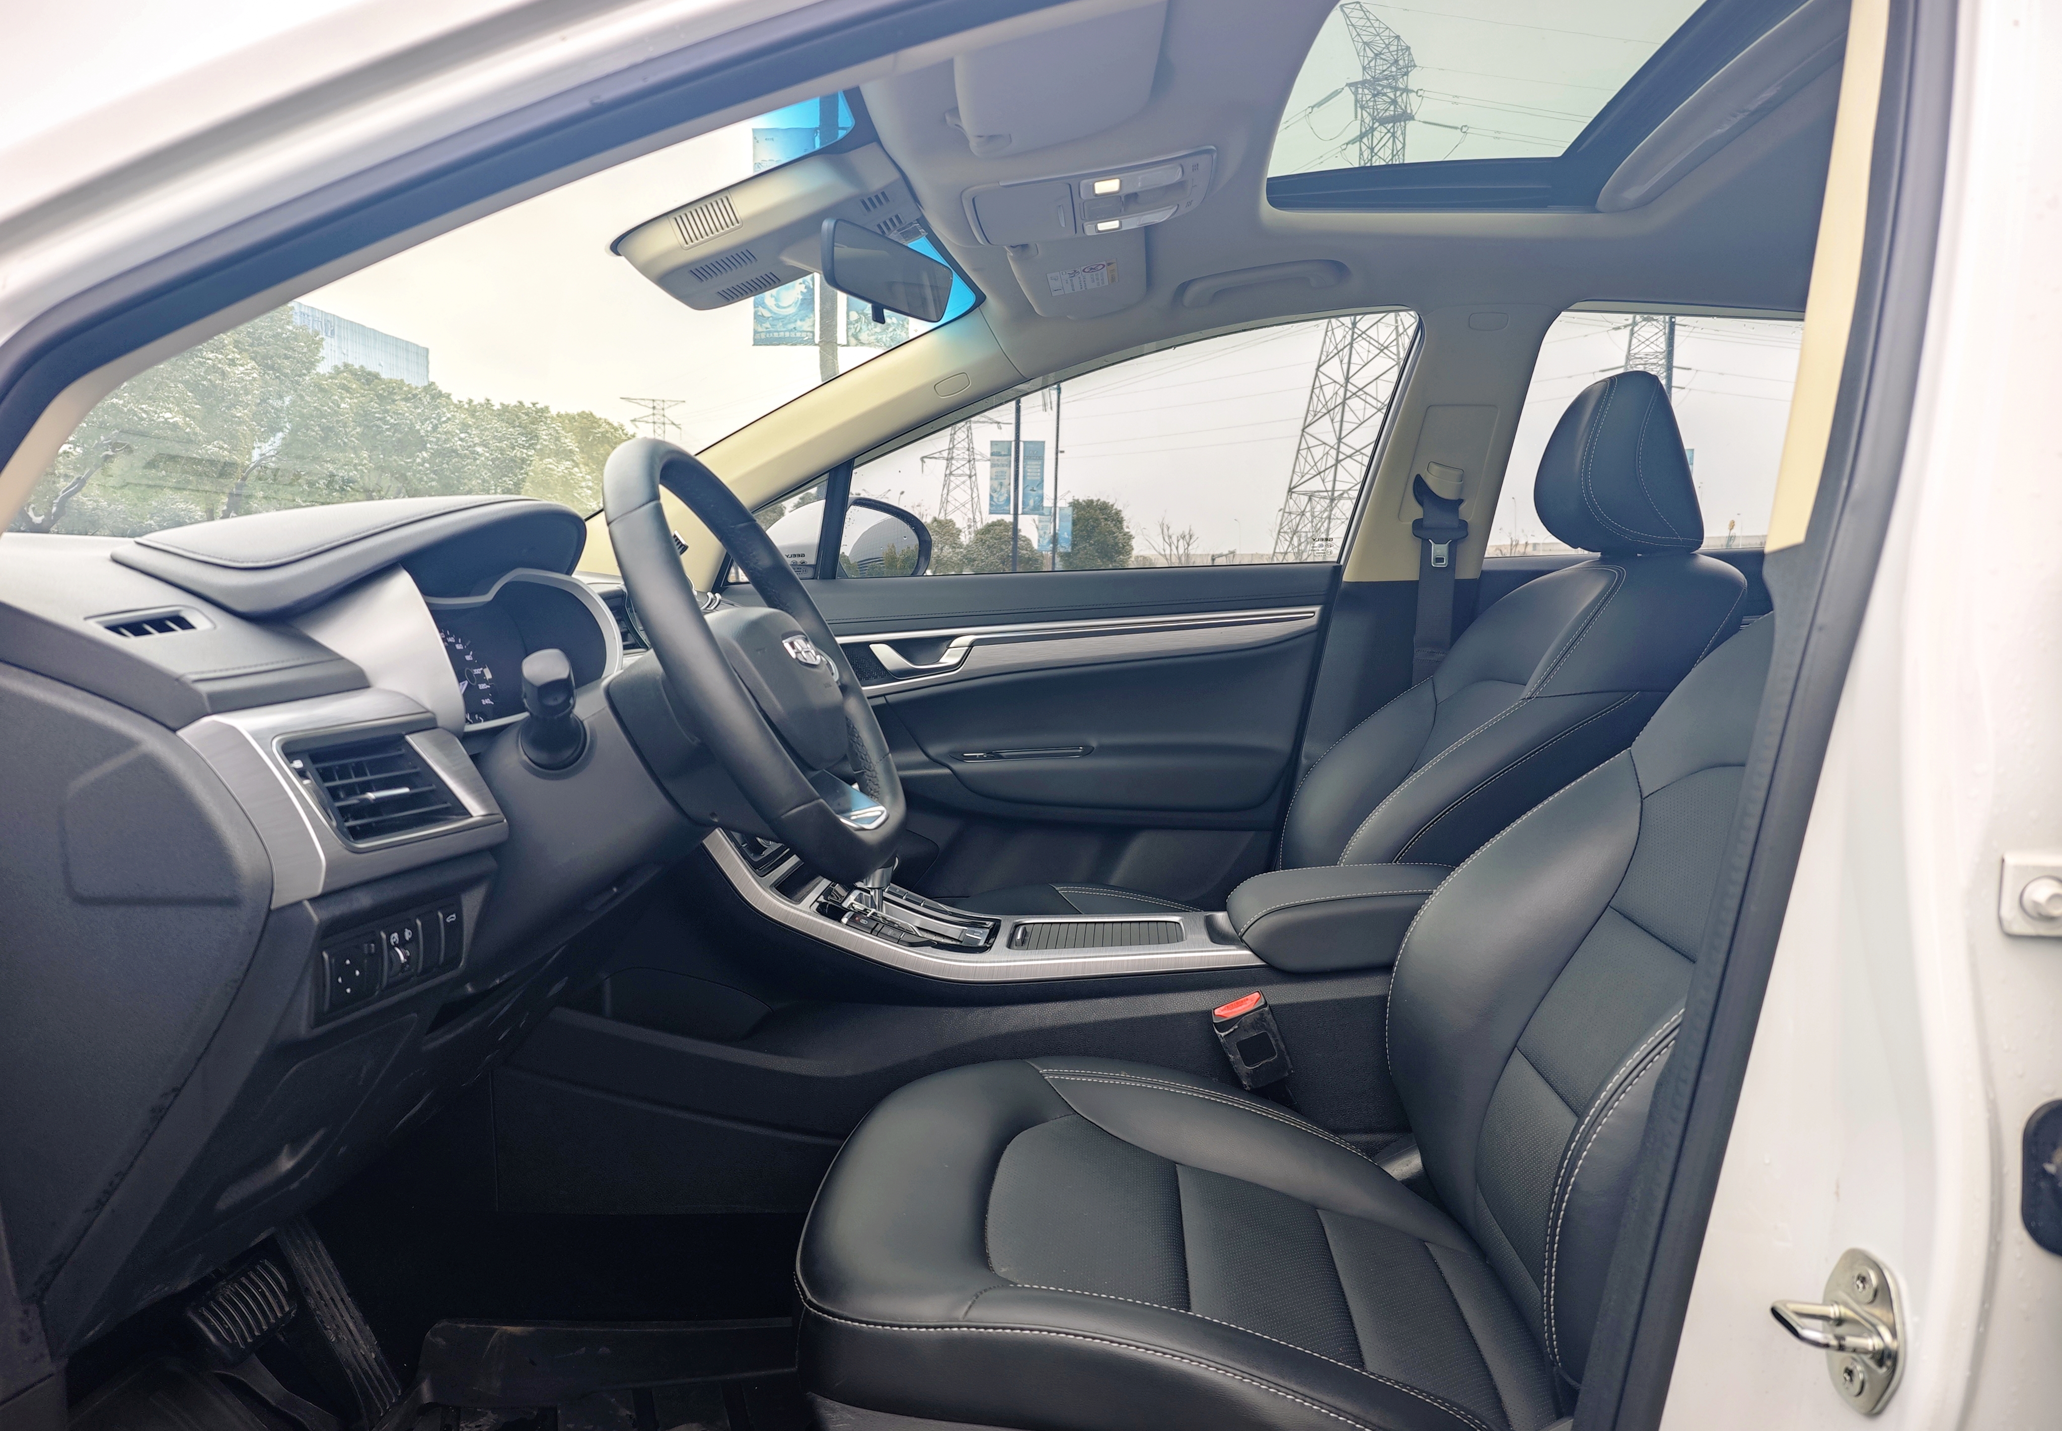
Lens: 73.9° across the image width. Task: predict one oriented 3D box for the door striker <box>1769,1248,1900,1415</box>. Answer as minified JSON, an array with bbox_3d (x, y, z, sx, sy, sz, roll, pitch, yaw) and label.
[{"bbox_3d":[0.383,0.291,0.649,0.043,0.073,0.058,2,7,3],"label":"door striker"}]

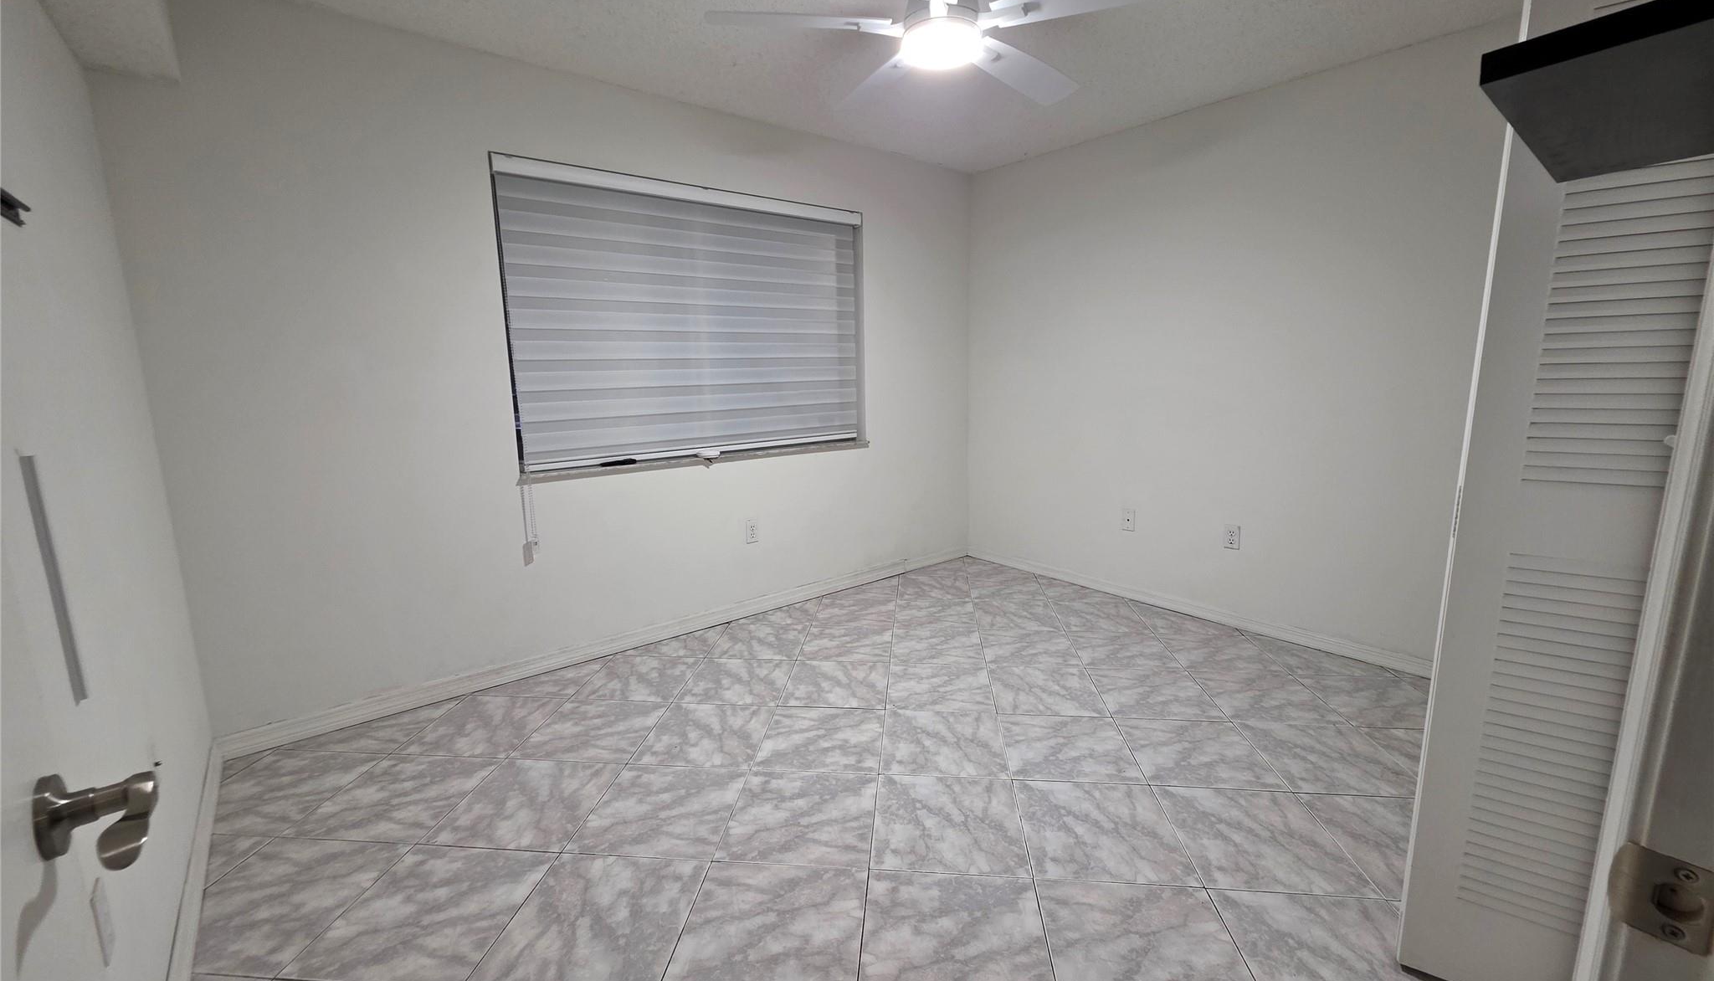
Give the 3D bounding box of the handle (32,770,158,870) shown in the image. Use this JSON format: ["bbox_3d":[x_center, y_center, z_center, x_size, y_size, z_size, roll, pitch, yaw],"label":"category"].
[{"bbox_3d":[-0.581,0.256,0.494,0.066,0.067,0.136,-9,12,-38],"label":"handle"}]

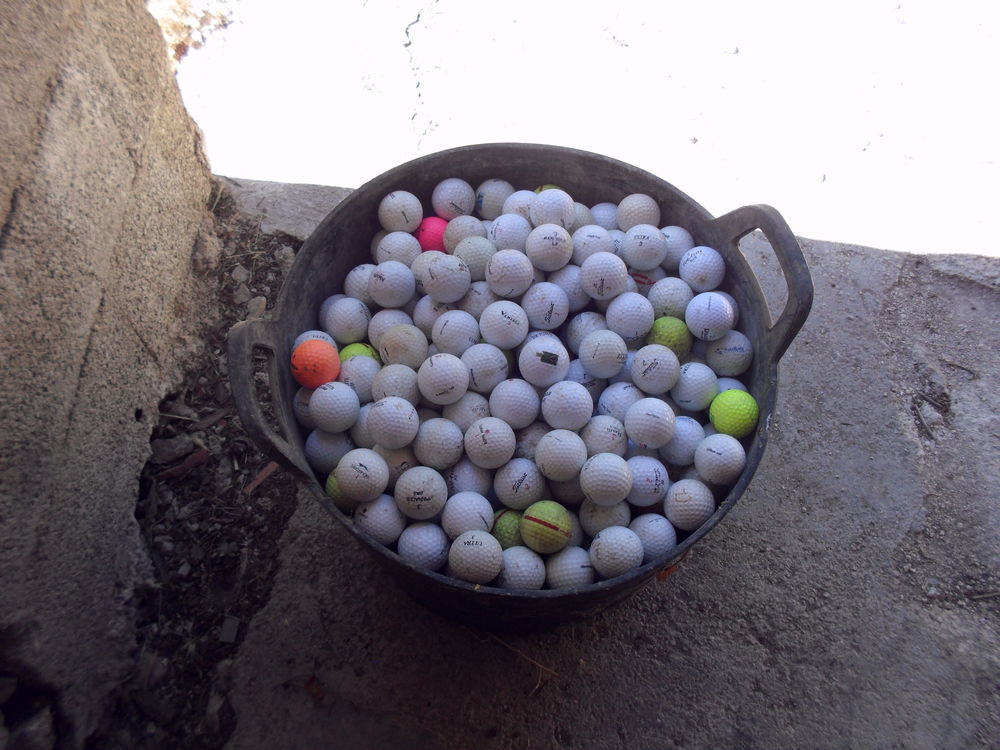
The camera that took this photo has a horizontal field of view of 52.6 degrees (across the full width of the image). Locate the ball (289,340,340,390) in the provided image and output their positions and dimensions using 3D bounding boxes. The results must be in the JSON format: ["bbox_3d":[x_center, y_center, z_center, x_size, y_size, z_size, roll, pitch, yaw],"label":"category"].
[{"bbox_3d":[-0.158,-0.008,0.870,0.043,0.043,0.043,0,62,-1],"label":"ball"}]

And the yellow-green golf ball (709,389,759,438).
[{"bbox_3d":[0.210,0.034,0.906,0.043,0.043,0.043,5,64,0],"label":"yellow-green golf ball"}]

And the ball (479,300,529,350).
[{"bbox_3d":[0.004,-0.043,0.877,0.043,0.043,0.043,0,62,-1],"label":"ball"}]

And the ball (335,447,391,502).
[{"bbox_3d":[-0.112,0.082,0.828,0.043,0.043,0.043,0,65,-5],"label":"ball"}]

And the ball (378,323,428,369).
[{"bbox_3d":[-0.085,-0.024,0.887,0.043,0.043,0.043,1,65,-3],"label":"ball"}]

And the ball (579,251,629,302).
[{"bbox_3d":[0.093,-0.089,0.906,0.043,0.043,0.043,1,65,-3],"label":"ball"}]

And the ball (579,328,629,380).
[{"bbox_3d":[0.091,-0.018,0.894,0.043,0.043,0.043,2,64,-3],"label":"ball"}]

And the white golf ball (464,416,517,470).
[{"bbox_3d":[-0.008,0.056,0.841,0.043,0.043,0.043,0,64,-4],"label":"white golf ball"}]

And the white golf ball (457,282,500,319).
[{"bbox_3d":[-0.018,-0.066,0.943,0.043,0.043,0.043,2,64,-3],"label":"white golf ball"}]

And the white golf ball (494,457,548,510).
[{"bbox_3d":[0.017,0.092,0.849,0.043,0.043,0.043,1,62,-1],"label":"white golf ball"}]

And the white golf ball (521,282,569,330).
[{"bbox_3d":[0.041,-0.062,0.915,0.043,0.043,0.043,2,64,-4],"label":"white golf ball"}]

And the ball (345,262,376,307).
[{"bbox_3d":[-0.125,-0.083,0.953,0.043,0.043,0.043,1,65,-3],"label":"ball"}]

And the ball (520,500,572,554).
[{"bbox_3d":[0.038,0.123,0.818,0.043,0.043,0.043,0,62,-1],"label":"ball"}]

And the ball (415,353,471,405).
[{"bbox_3d":[-0.047,0.003,0.844,0.043,0.043,0.043,1,62,-1],"label":"ball"}]

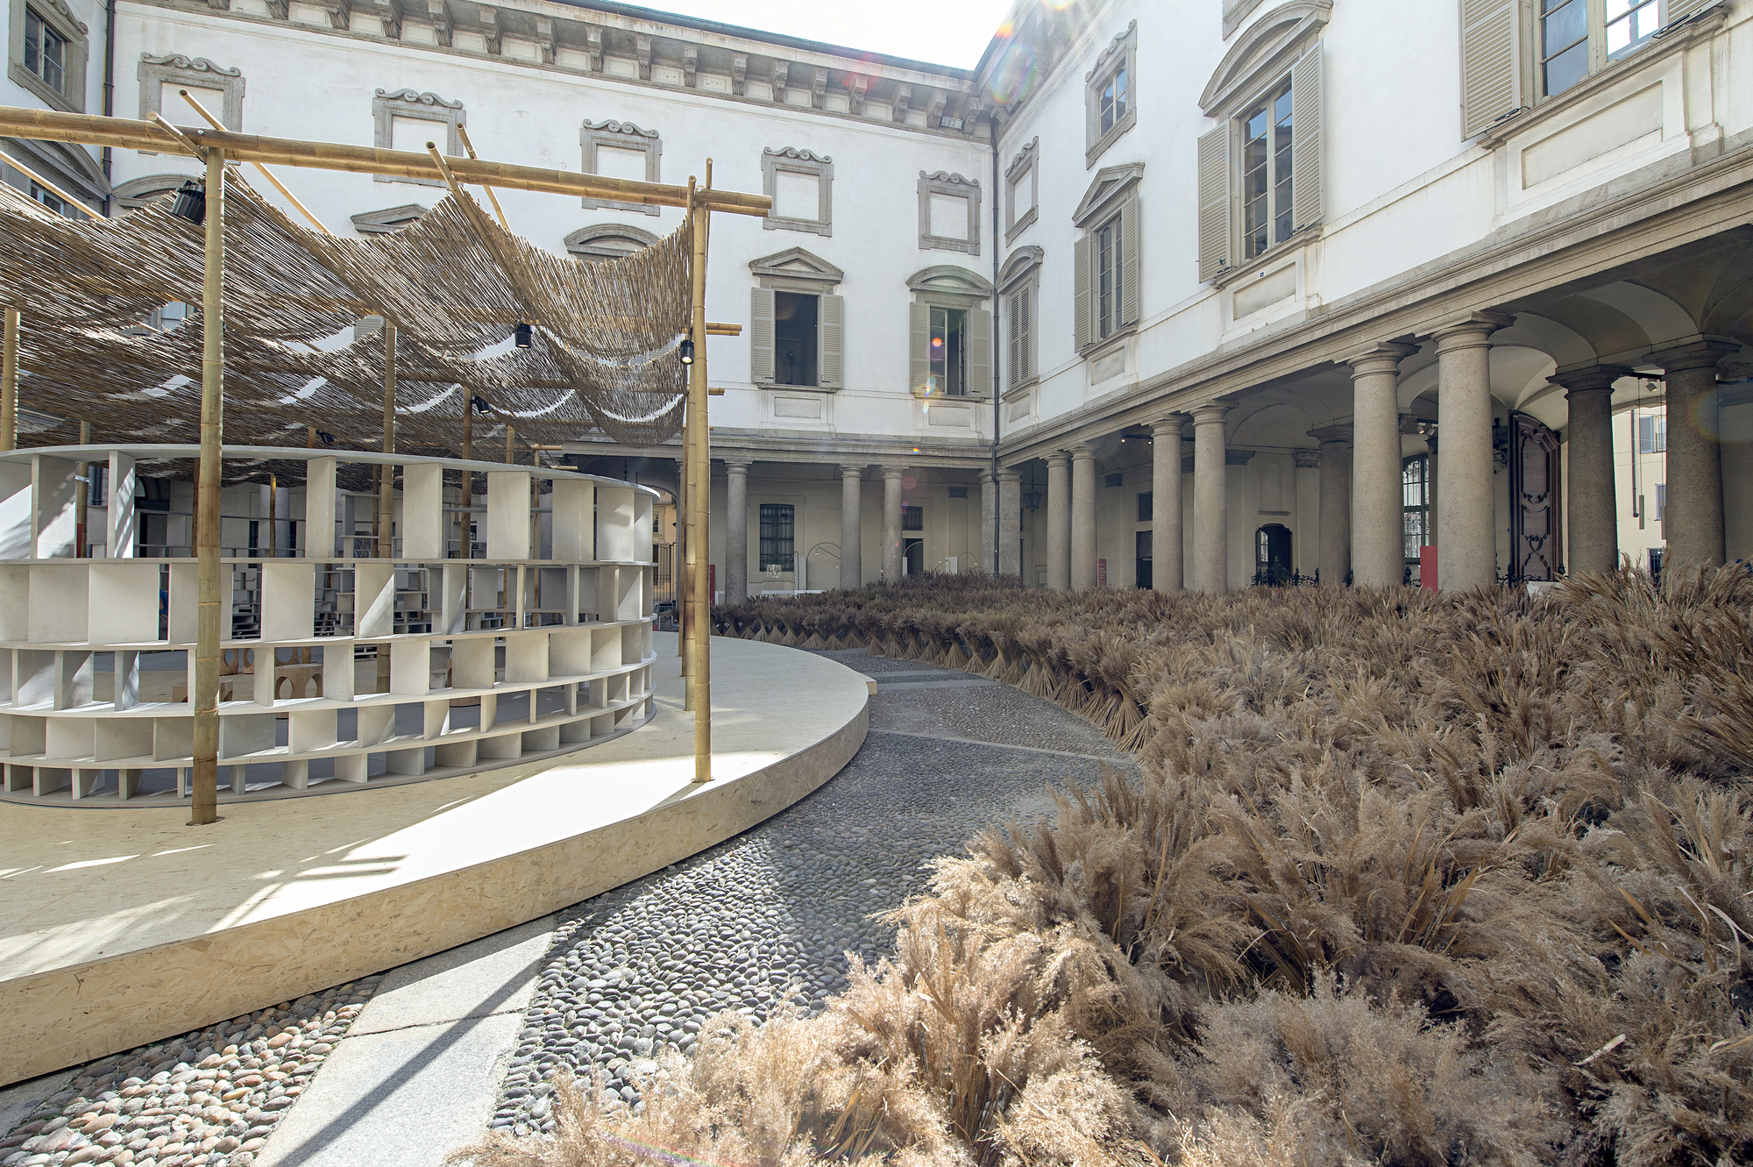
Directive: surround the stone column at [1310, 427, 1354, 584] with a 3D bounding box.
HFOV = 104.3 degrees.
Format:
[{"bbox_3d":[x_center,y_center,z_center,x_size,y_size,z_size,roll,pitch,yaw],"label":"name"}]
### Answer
[{"bbox_3d":[10.030,-1.020,15.022,0.660,4.940,0.660,0,0,-16],"label":"stone column"}]

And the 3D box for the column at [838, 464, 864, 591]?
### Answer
[{"bbox_3d":[-0.822,-1.348,21.964,0.756,4.790,0.756,-1,1,0],"label":"column"}]

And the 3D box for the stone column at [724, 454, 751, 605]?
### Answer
[{"bbox_3d":[-4.291,-1.292,20.950,0.756,4.790,0.756,-1,1,-16],"label":"stone column"}]

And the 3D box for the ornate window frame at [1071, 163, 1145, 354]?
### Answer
[{"bbox_3d":[5.327,-7.493,15.611,0.320,4.096,2.527,0,0,-16],"label":"ornate window frame"}]

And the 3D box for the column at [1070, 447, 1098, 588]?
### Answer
[{"bbox_3d":[5.252,-1.032,17.300,0.660,4.963,0.660,0,0,-16],"label":"column"}]

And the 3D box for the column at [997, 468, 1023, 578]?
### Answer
[{"bbox_3d":[4.158,-1.062,21.692,0.720,5.023,0.720,0,0,-16],"label":"column"}]

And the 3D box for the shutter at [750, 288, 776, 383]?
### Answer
[{"bbox_3d":[-3.194,-7.007,19.342,0.699,2.668,0.080,0,0,-16],"label":"shutter"}]

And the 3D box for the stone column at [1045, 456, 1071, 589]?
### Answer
[{"bbox_3d":[4.903,-1.037,18.477,0.660,4.973,0.660,0,0,-16],"label":"stone column"}]

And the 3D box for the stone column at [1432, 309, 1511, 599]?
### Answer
[{"bbox_3d":[8.416,-1.231,9.706,0.756,4.790,0.756,-1,1,-16],"label":"stone column"}]

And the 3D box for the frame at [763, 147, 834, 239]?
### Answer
[{"bbox_3d":[-2.236,-11.334,19.626,2.079,2.466,0.250,0,0,-16],"label":"frame"}]

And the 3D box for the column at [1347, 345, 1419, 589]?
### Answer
[{"bbox_3d":[8.057,-1.249,10.931,0.756,4.790,0.756,-1,1,-16],"label":"column"}]

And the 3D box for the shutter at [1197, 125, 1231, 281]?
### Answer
[{"bbox_3d":[6.806,-7.637,13.709,0.070,2.957,0.645,-1,1,-29],"label":"shutter"}]

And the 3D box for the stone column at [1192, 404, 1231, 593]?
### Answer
[{"bbox_3d":[6.478,-1.004,13.162,0.660,4.907,0.660,0,0,-16],"label":"stone column"}]

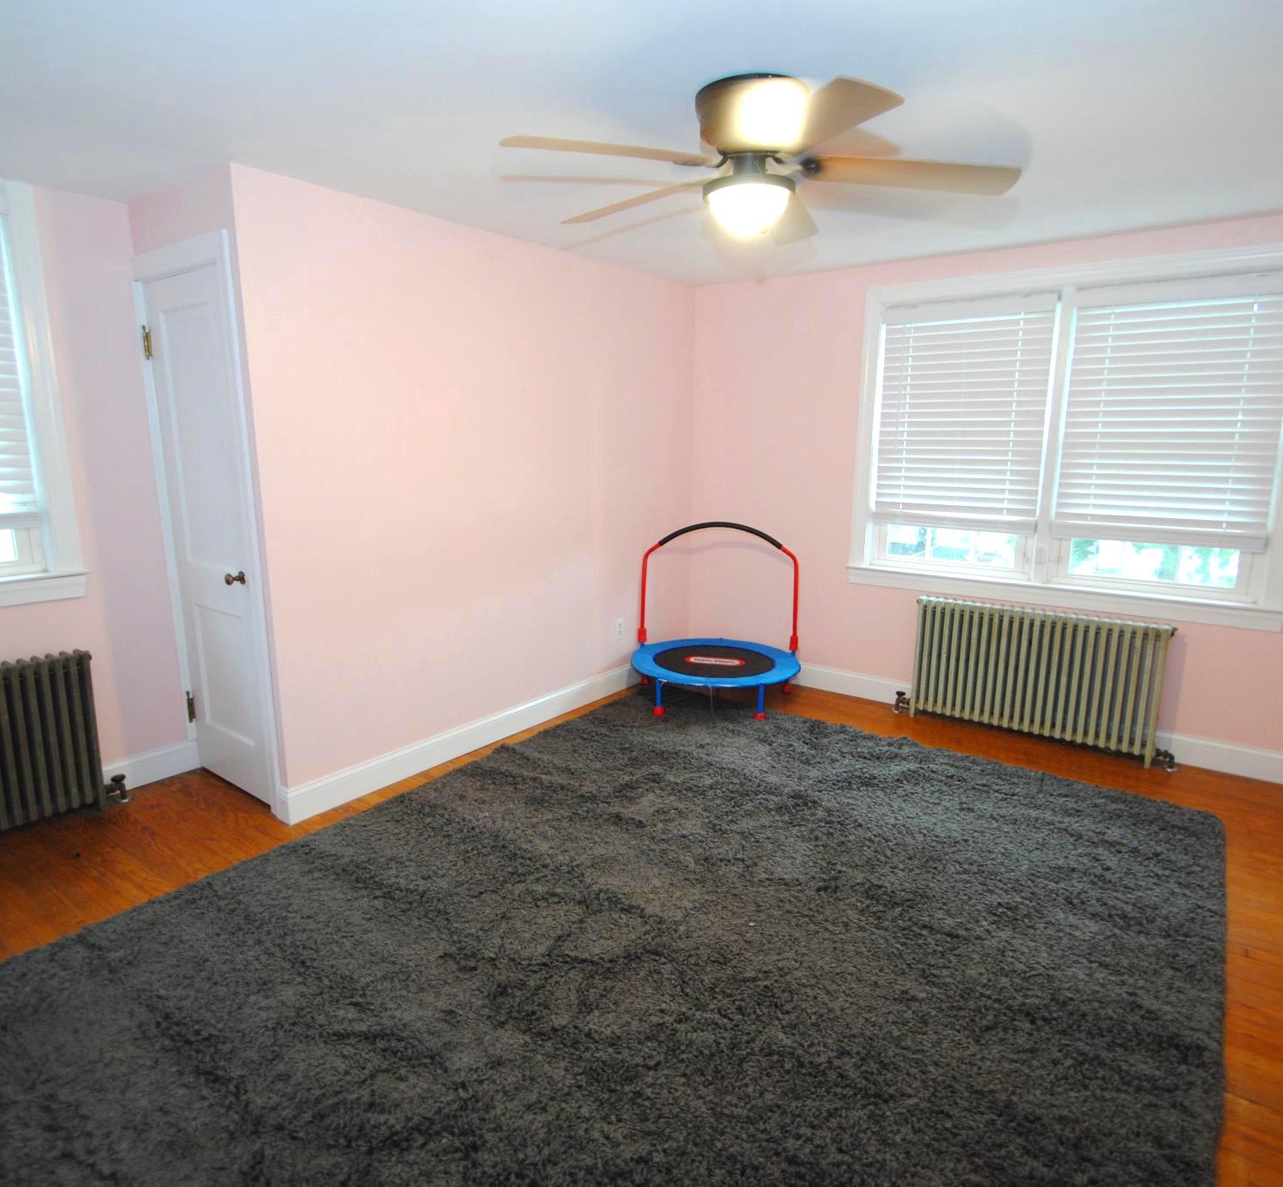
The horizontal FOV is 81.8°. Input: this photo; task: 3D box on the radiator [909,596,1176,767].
[{"bbox_3d":[1.871,0.390,3.578,1.085,0.640,0.115,9,14,37],"label":"radiator"}]

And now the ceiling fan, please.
[{"bbox_3d":[0.296,-1.137,1.997,1.310,0.360,1.310,9,14,37],"label":"ceiling fan"}]

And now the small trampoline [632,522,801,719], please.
[{"bbox_3d":[0.415,0.116,4.050,0.930,0.985,0.930,2,11,8],"label":"small trampoline"}]

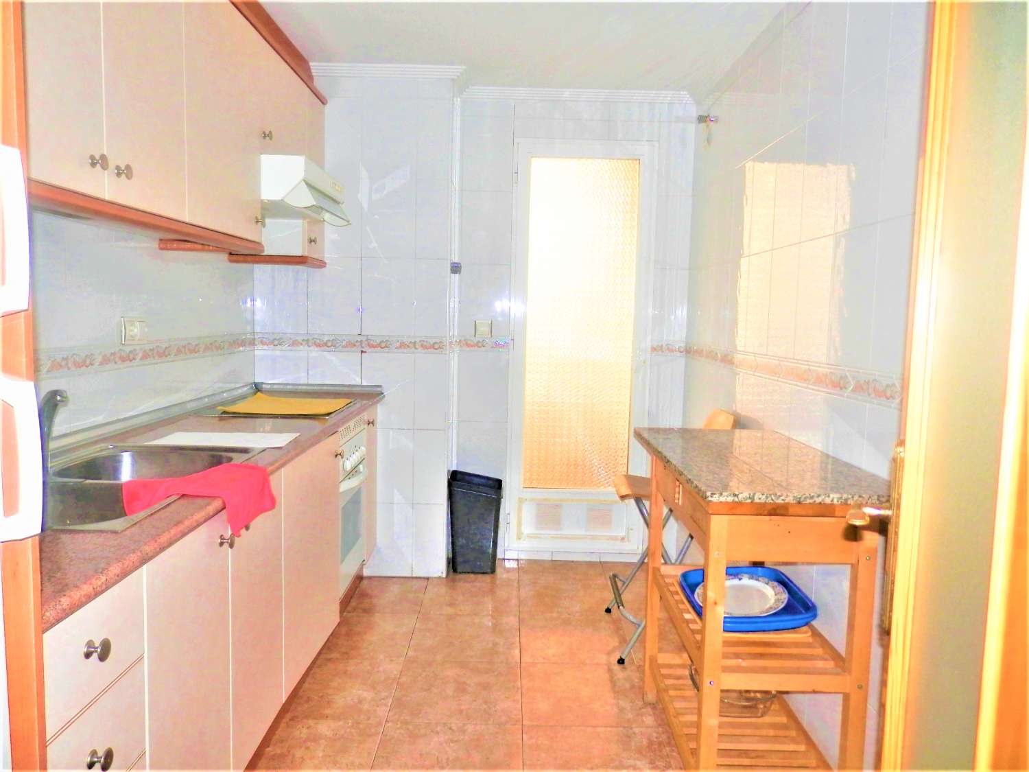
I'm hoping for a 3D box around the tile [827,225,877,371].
[{"bbox_3d":[0.882,-0.225,1.932,0.012,0.363,0.254,1,5,0],"label":"tile"}]

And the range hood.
[{"bbox_3d":[-0.936,-0.724,2.816,0.516,0.172,0.600,1,5,0],"label":"range hood"}]

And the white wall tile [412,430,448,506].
[{"bbox_3d":[-0.396,0.381,3.480,0.152,0.351,0.010,1,5,0],"label":"white wall tile"}]

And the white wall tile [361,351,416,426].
[{"bbox_3d":[-0.585,0.027,3.445,0.247,0.351,0.010,1,5,0],"label":"white wall tile"}]

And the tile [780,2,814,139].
[{"bbox_3d":[0.887,-0.993,2.351,0.010,0.360,0.244,1,5,0],"label":"tile"}]

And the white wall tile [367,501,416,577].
[{"bbox_3d":[-0.602,0.729,3.512,0.244,0.354,0.010,1,5,0],"label":"white wall tile"}]

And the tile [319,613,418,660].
[{"bbox_3d":[-0.597,0.993,2.951,0.378,0.010,0.418,1,6,0],"label":"tile"}]

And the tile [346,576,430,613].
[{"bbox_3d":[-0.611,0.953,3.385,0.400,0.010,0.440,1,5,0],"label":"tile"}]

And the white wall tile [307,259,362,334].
[{"bbox_3d":[-0.836,-0.419,3.461,0.249,0.359,0.010,1,6,0],"label":"white wall tile"}]

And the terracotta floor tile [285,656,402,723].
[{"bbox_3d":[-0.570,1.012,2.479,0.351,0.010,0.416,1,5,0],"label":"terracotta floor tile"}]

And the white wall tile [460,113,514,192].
[{"bbox_3d":[-0.137,-1.146,3.687,0.257,0.359,0.010,1,6,0],"label":"white wall tile"}]

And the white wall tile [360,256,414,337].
[{"bbox_3d":[-0.587,-0.413,3.463,0.249,0.359,0.010,1,6,0],"label":"white wall tile"}]

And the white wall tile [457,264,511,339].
[{"bbox_3d":[-0.150,-0.429,3.782,0.261,0.365,0.010,1,5,0],"label":"white wall tile"}]

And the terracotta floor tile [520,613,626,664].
[{"bbox_3d":[0.235,1.012,2.964,0.422,0.010,0.428,1,5,0],"label":"terracotta floor tile"}]

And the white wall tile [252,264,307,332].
[{"bbox_3d":[-1.085,-0.425,3.460,0.249,0.359,0.010,1,6,0],"label":"white wall tile"}]

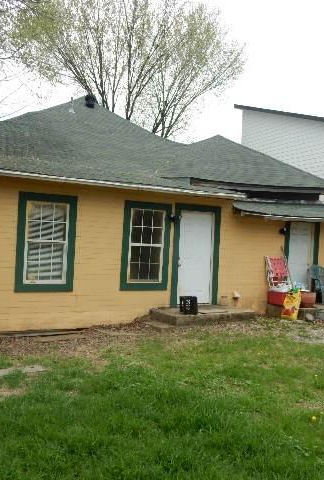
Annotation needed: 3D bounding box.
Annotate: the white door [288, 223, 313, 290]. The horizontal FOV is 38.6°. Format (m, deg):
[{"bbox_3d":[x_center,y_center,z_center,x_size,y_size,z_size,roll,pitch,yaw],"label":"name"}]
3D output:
[{"bbox_3d":[3.374,0.532,11.291,0.740,2.020,0.050,3,0,-24],"label":"white door"}]

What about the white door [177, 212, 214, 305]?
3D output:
[{"bbox_3d":[0.759,0.397,10.113,0.835,2.020,0.050,3,0,-24],"label":"white door"}]

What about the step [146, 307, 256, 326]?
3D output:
[{"bbox_3d":[0.838,1.579,9.582,2.100,0.210,1.030,3,0,-24],"label":"step"}]

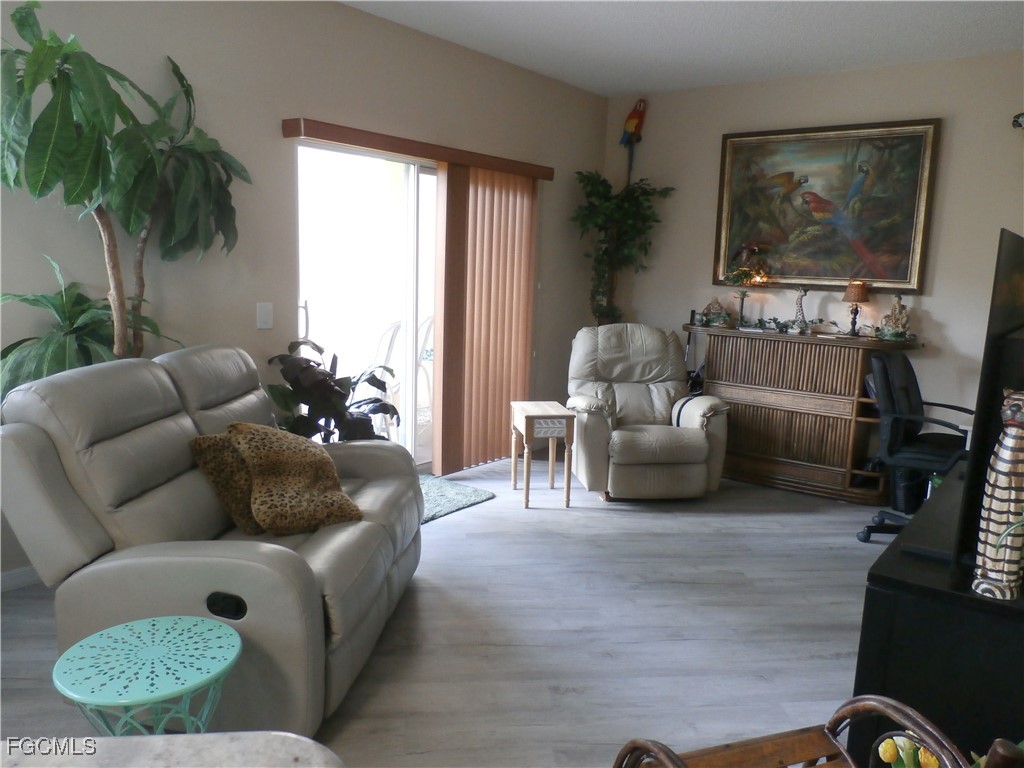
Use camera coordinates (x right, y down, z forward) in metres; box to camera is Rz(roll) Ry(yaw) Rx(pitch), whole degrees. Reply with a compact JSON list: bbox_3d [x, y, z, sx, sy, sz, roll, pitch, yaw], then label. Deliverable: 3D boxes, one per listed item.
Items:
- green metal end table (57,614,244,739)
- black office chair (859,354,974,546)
[{"bbox_3d":[-0.868,0.874,1.806,0.395,0.460,0.395,8,11,33],"label":"green metal end table"},{"bbox_3d":[2.223,0.355,3.874,0.630,1.000,0.610,11,13,42],"label":"black office chair"}]

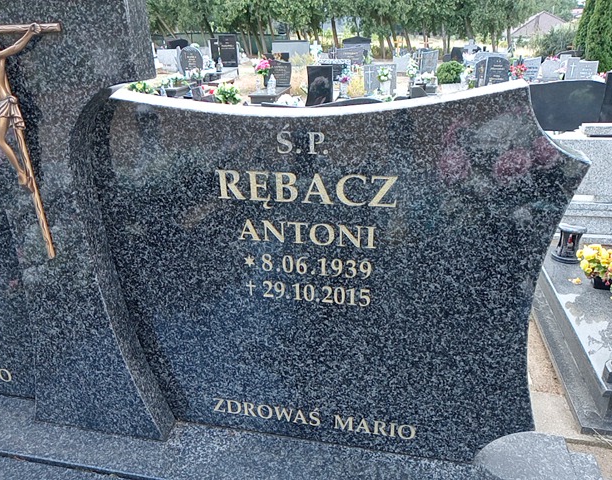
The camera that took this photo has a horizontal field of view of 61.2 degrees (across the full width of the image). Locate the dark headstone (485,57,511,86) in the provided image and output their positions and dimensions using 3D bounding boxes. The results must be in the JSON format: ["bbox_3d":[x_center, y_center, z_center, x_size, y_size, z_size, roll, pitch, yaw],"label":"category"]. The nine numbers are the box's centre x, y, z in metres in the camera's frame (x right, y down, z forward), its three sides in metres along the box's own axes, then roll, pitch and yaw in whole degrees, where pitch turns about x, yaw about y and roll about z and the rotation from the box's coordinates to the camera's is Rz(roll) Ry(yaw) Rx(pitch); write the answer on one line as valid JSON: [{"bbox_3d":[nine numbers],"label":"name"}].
[{"bbox_3d":[4.032,-3.530,10.920,0.423,0.607,0.126,2,23,10],"label":"dark headstone"}]

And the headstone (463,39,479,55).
[{"bbox_3d":[5.017,-5.874,15.750,0.357,0.437,0.126,2,23,10],"label":"headstone"}]

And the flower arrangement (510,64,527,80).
[{"bbox_3d":[4.565,-3.613,11.130,0.290,0.296,0.270,2,23,10],"label":"flower arrangement"}]

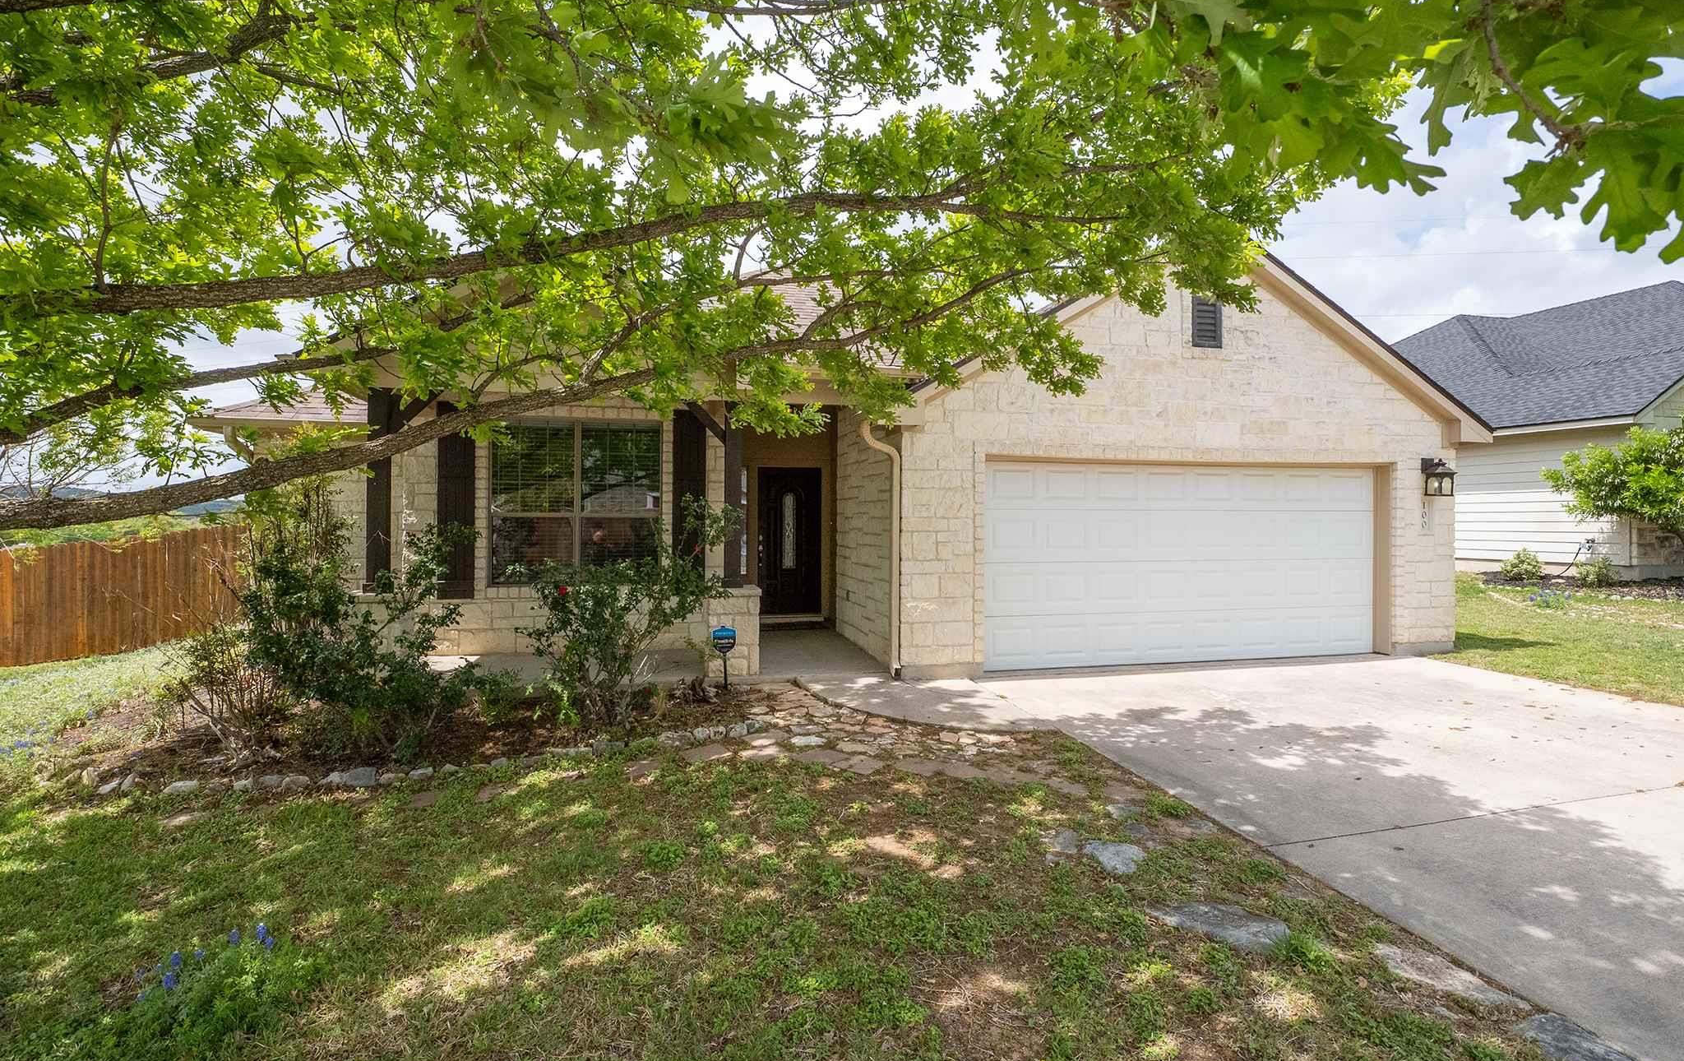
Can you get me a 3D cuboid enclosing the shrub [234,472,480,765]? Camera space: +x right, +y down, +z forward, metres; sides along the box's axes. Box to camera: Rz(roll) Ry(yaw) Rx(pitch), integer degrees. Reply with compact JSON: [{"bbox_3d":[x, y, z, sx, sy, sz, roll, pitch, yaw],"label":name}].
[{"bbox_3d":[-3.711,0.664,5.950,1.650,2.100,1.400,0,1,-12],"label":"shrub"}]

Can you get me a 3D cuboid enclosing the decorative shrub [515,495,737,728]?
[{"bbox_3d":[-1.763,0.654,6.400,1.720,1.830,1.400,0,1,-12],"label":"decorative shrub"}]

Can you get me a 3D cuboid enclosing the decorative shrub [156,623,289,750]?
[{"bbox_3d":[-4.971,1.252,6.250,0.920,1.000,0.850,0,1,-12],"label":"decorative shrub"}]

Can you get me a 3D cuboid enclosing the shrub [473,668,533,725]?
[{"bbox_3d":[-2.840,1.384,6.500,0.470,0.480,0.450,0,1,-12],"label":"shrub"}]

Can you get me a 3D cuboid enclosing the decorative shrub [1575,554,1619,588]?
[{"bbox_3d":[12.322,0.665,12.700,0.560,0.540,0.540,0,1,-12],"label":"decorative shrub"}]

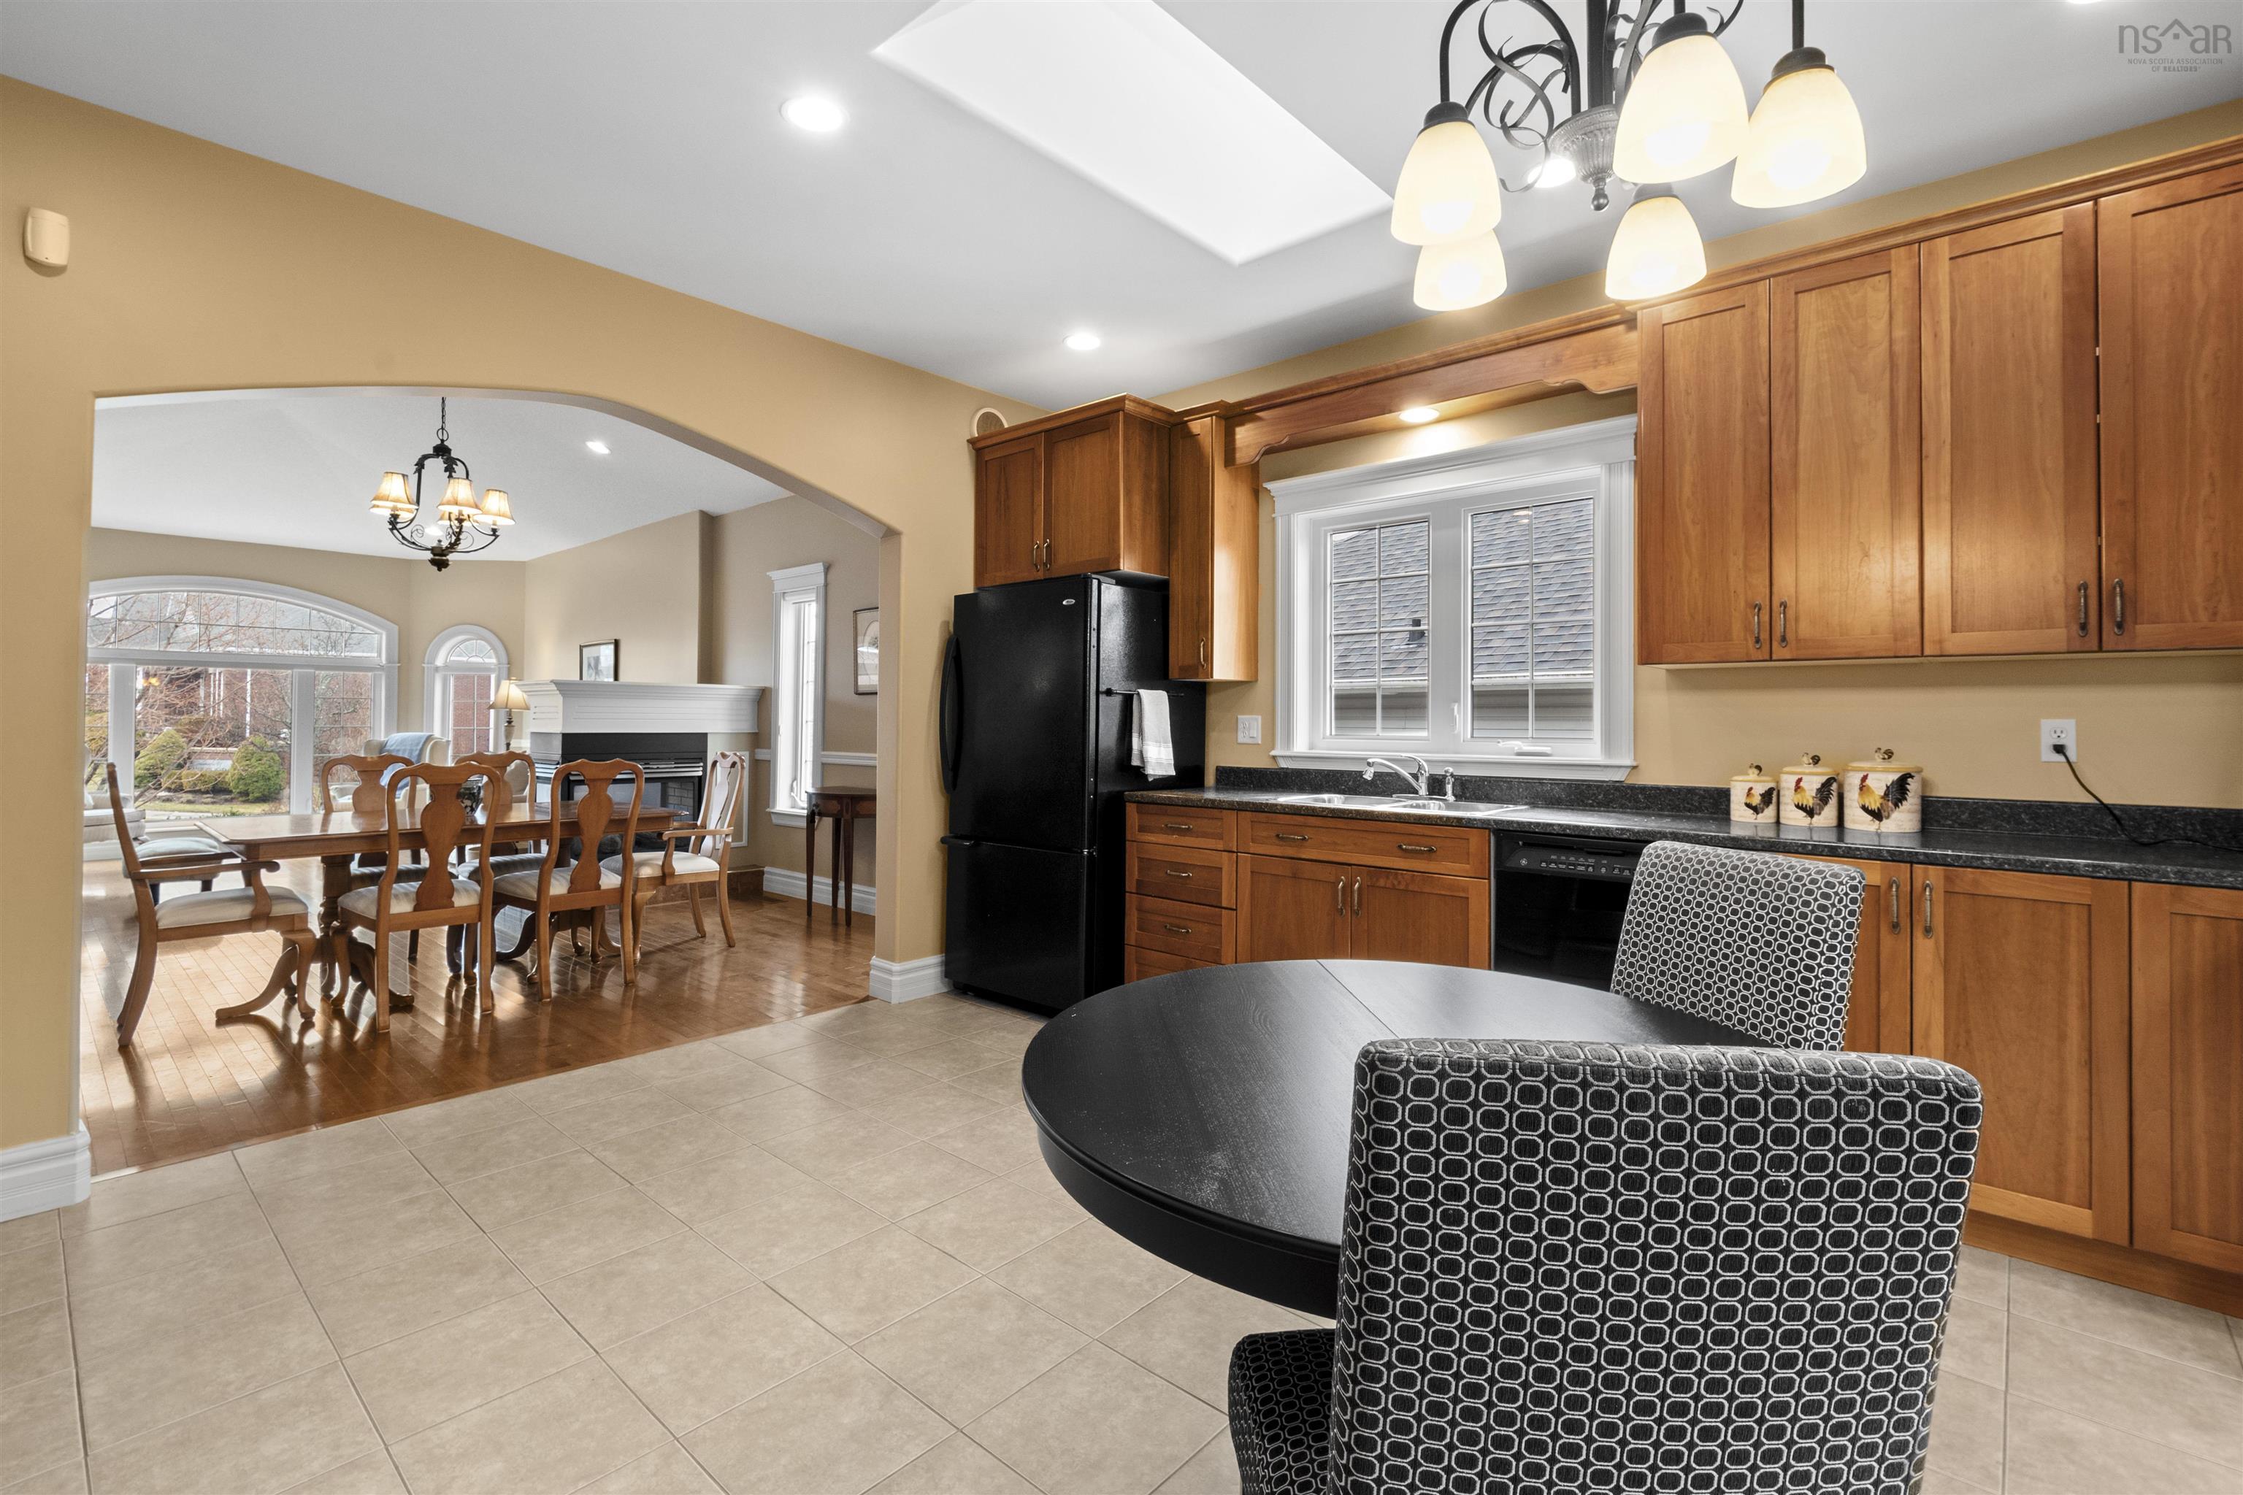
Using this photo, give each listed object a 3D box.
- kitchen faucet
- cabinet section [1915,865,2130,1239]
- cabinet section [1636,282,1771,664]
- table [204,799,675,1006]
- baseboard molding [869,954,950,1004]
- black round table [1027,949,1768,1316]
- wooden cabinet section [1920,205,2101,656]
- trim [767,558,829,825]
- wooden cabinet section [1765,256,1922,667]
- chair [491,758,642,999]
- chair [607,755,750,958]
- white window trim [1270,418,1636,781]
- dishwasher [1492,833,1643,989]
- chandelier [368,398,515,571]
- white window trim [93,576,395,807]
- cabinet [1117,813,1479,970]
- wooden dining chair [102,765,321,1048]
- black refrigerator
[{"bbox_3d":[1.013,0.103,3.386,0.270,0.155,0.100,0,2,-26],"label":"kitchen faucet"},{"bbox_3d":[2.165,0.664,2.287,0.352,0.766,0.590,0,0,41],"label":"cabinet section"},{"bbox_3d":[1.785,-0.774,2.826,0.326,1.062,0.330,0,0,41],"label":"cabinet section"},{"bbox_3d":[-3.055,0.696,4.303,0.980,0.750,1.640,2,2,42],"label":"table"},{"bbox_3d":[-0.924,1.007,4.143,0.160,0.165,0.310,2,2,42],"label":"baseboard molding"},{"bbox_3d":[0.409,0.800,1.308,1.085,0.742,1.085,2,2,40],"label":"black round table"},{"bbox_3d":[2.272,-0.753,2.409,0.316,1.056,0.330,0,0,41],"label":"wooden cabinet section"},{"bbox_3d":[-2.180,-0.343,6.300,0.680,1.720,0.110,2,2,40],"label":"trim"},{"bbox_3d":[2.031,-0.764,2.616,0.320,1.058,0.330,0,0,41],"label":"wooden cabinet section"},{"bbox_3d":[-2.542,0.564,4.308,0.570,1.030,0.510,2,2,43],"label":"chair"},{"bbox_3d":[-2.361,0.544,4.907,0.580,1.040,0.580,2,2,43],"label":"chair"},{"bbox_3d":[1.135,-0.492,3.474,1.394,1.181,0.110,2,2,40],"label":"white window trim"},{"bbox_3d":[1.538,0.710,2.824,0.610,0.860,0.600,2,2,41],"label":"dishwasher"},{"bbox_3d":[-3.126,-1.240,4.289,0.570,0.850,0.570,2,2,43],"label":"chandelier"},{"bbox_3d":[-7.775,-0.395,8.110,2.430,2.138,0.130,-1,2,-45],"label":"white window trim"},{"bbox_3d":[0.768,0.683,3.506,1.448,0.870,0.600,2,2,41],"label":"cabinet"},{"bbox_3d":[-3.609,0.569,3.704,0.580,1.040,0.580,2,2,43],"label":"wooden dining chair"},{"bbox_3d":[-0.204,0.206,4.164,0.830,1.765,0.800,2,2,41],"label":"black refrigerator"}]

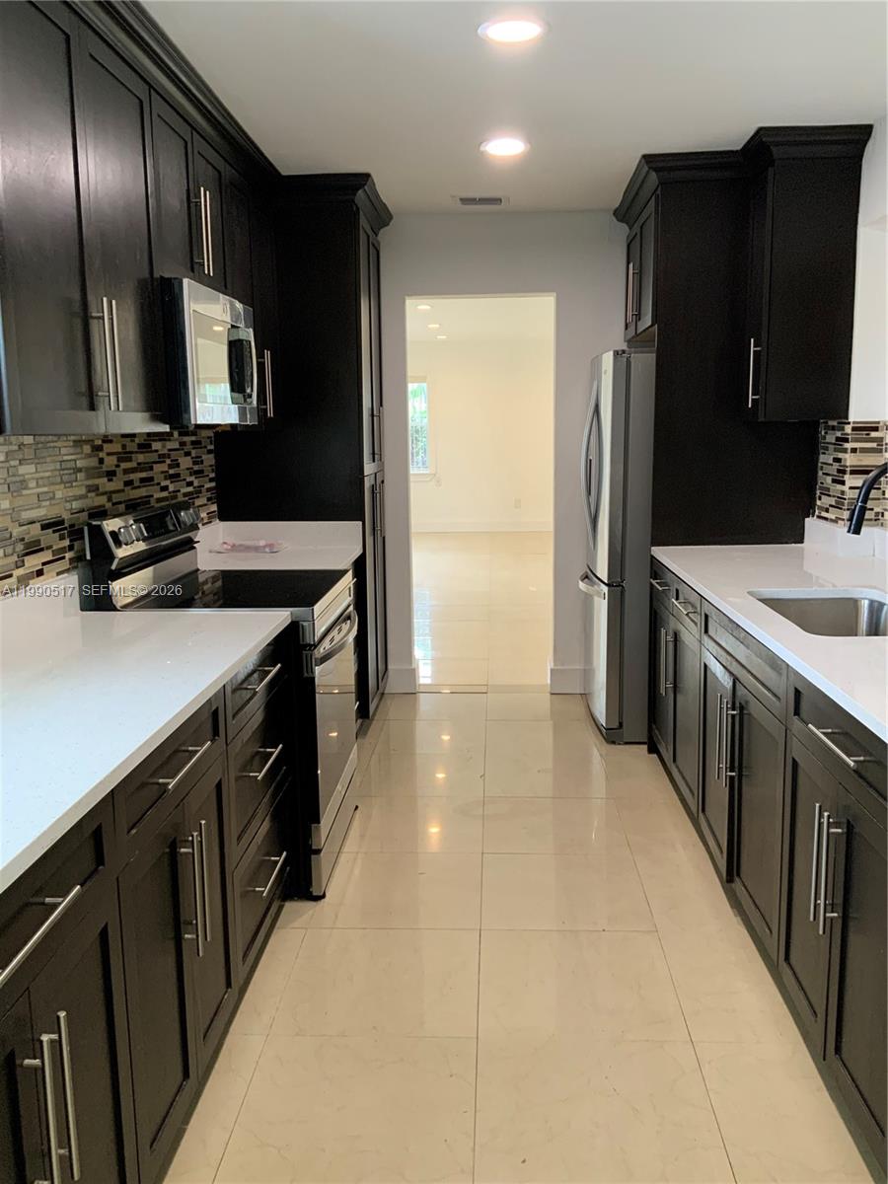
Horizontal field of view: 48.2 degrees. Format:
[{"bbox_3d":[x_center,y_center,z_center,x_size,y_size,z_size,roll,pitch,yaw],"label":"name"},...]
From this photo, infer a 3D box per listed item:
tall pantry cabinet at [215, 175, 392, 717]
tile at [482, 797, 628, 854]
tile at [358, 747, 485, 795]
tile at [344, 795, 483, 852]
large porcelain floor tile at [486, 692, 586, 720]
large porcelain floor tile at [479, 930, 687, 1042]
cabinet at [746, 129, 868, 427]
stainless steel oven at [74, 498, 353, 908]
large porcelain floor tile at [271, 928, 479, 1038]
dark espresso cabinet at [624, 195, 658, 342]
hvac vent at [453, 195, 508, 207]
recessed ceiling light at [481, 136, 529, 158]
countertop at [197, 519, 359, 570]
[{"bbox_3d":[-0.625,-0.587,4.744,0.710,2.465,0.885,0,10,3],"label":"tall pantry cabinet"},{"bbox_3d":[0.397,0.852,3.603,0.504,0.012,0.504,0,10,3],"label":"tile"},{"bbox_3d":[-0.083,0.769,4.127,0.504,0.012,0.504,0,10,3],"label":"tile"},{"bbox_3d":[-0.108,0.855,3.642,0.508,0.010,0.508,0,10,3],"label":"tile"},{"bbox_3d":[0.476,0.585,5.114,0.508,0.010,0.508,0,10,3],"label":"large porcelain floor tile"},{"bbox_3d":[0.348,1.029,2.617,0.508,0.010,0.508,0,10,3],"label":"large porcelain floor tile"},{"bbox_3d":[1.347,-1.183,3.812,0.380,1.038,0.400,0,10,3],"label":"cabinet"},{"bbox_3d":[-0.675,0.306,3.359,0.725,1.175,0.760,0,10,3],"label":"stainless steel oven"},{"bbox_3d":[-0.159,1.027,2.632,0.504,0.012,0.504,0,10,3],"label":"large porcelain floor tile"},{"bbox_3d":[1.193,-1.424,4.430,0.633,0.525,0.930,0,10,3],"label":"dark espresso cabinet"},{"bbox_3d":[0.171,-1.819,4.637,0.274,0.020,0.230,0,10,3],"label":"hvac vent"},{"bbox_3d":[0.228,-1.654,3.702,0.190,0.020,0.190,0,10,3],"label":"recessed ceiling light"},{"bbox_3d":[-0.699,-0.176,4.042,0.645,0.146,0.700,0,10,3],"label":"countertop"}]

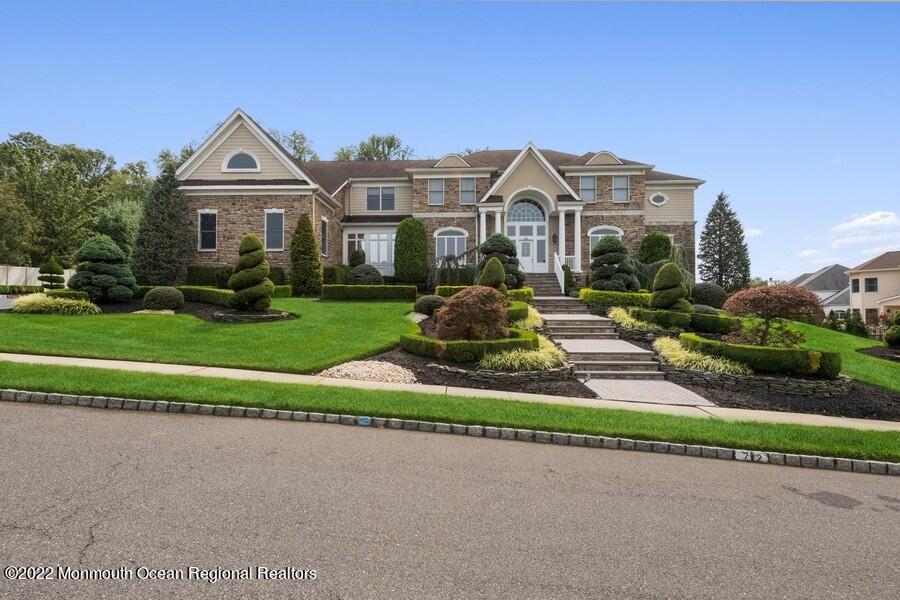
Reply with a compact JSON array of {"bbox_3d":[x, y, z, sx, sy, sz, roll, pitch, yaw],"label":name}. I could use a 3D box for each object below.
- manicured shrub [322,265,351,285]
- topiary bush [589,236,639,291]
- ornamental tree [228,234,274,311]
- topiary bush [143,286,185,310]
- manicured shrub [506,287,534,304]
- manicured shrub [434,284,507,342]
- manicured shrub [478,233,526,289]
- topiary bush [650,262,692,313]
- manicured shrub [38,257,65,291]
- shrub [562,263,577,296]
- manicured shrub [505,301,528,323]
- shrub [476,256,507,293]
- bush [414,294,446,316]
[{"bbox_3d":[-5.875,-1.087,22.000,1.450,1.500,1.350,0,1,0],"label":"manicured shrub"},{"bbox_3d":[7.465,-1.536,19.200,2.040,2.670,2.040,0,0,3],"label":"topiary bush"},{"bbox_3d":[-7.099,-0.984,15.200,1.620,2.720,1.600,0,1,0],"label":"ornamental tree"},{"bbox_3d":[-10.700,-0.037,15.900,1.270,0.900,1.270,0,0,3],"label":"topiary bush"},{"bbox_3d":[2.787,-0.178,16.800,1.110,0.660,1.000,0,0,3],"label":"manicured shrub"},{"bbox_3d":[0.621,0.395,12.000,2.090,1.610,2.090,0,0,3],"label":"manicured shrub"},{"bbox_3d":[2.261,-1.529,18.300,2.050,2.760,2.050,0,1,0],"label":"manicured shrub"},{"bbox_3d":[7.453,-0.387,14.300,1.420,1.750,1.400,0,1,0],"label":"topiary bush"},{"bbox_3d":[-19.678,-1.235,21.000,0.960,1.830,0.960,0,0,3],"label":"manicured shrub"},{"bbox_3d":[6.102,-0.996,21.700,0.690,1.630,0.690,0,0,3],"label":"shrub"},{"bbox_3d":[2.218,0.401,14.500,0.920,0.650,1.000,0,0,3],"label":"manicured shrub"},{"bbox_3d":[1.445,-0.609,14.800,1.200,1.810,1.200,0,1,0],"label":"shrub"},{"bbox_3d":[-0.648,0.188,14.500,1.100,0.750,1.080,0,1,0],"label":"bush"}]

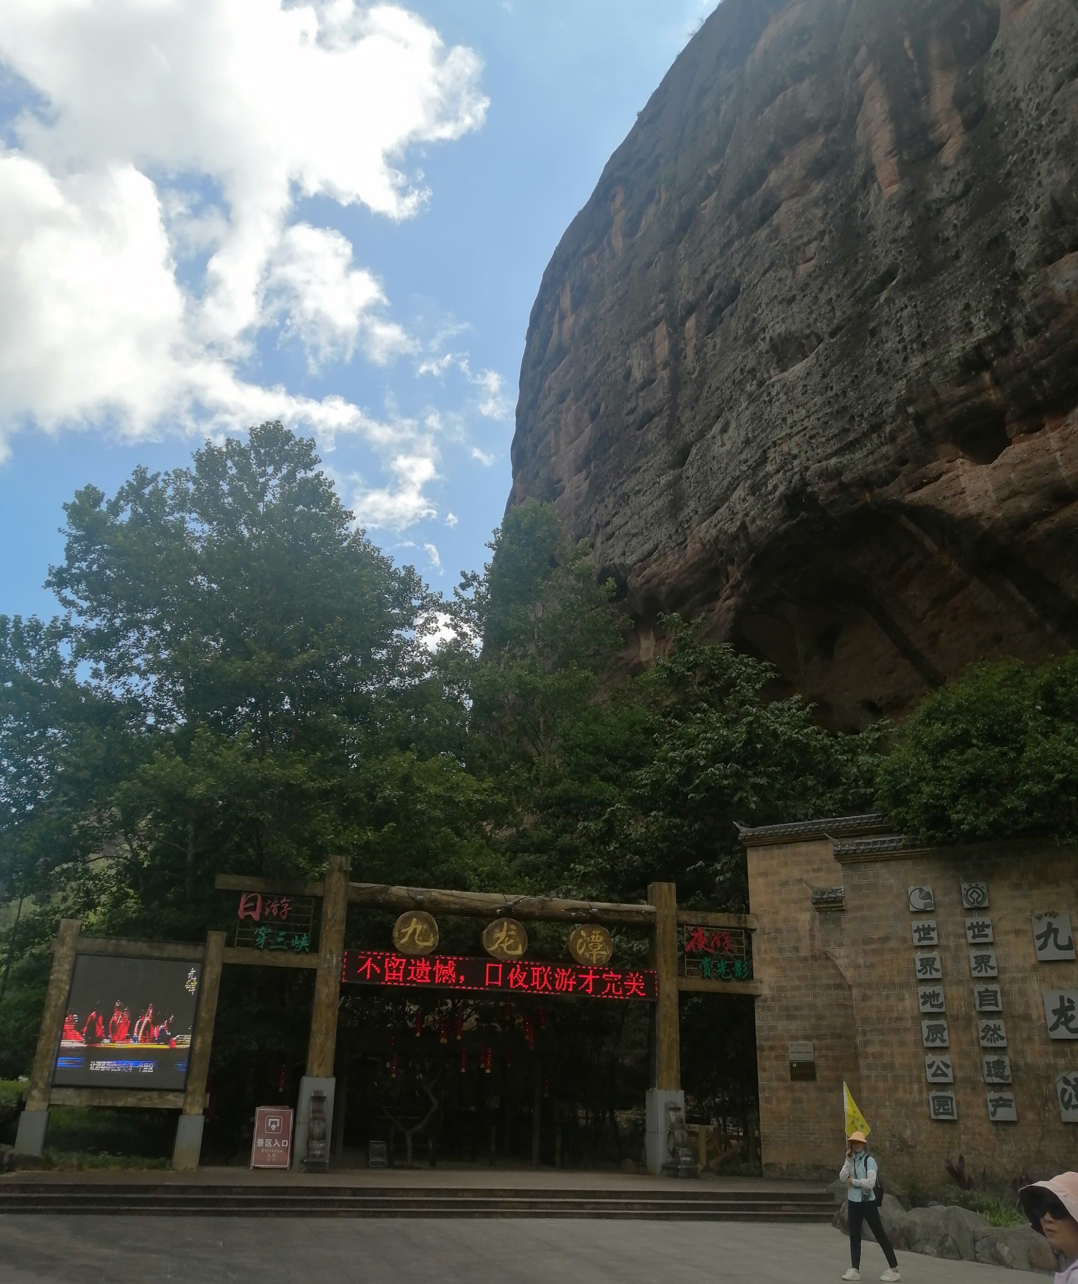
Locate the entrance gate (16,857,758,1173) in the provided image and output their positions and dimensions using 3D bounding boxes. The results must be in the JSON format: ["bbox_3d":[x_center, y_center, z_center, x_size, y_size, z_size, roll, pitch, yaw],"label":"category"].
[{"bbox_3d":[-2.358,8.172,24.880,16.000,6.500,1.100,8,-24,-14],"label":"entrance gate"}]

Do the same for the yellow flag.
[{"bbox_3d":[3.914,5.767,13.807,0.340,0.610,0.100,-2,-23,9],"label":"yellow flag"}]

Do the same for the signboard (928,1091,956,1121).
[{"bbox_3d":[8.143,9.342,22.563,0.520,0.520,0.050,-13,-27,32],"label":"signboard"}]

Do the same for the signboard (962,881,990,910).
[{"bbox_3d":[9.175,5.332,23.565,0.520,0.520,0.050,-13,-27,32],"label":"signboard"}]

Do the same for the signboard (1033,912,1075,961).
[{"bbox_3d":[10.324,5.910,22.460,0.710,0.910,0.060,-13,-27,32],"label":"signboard"}]

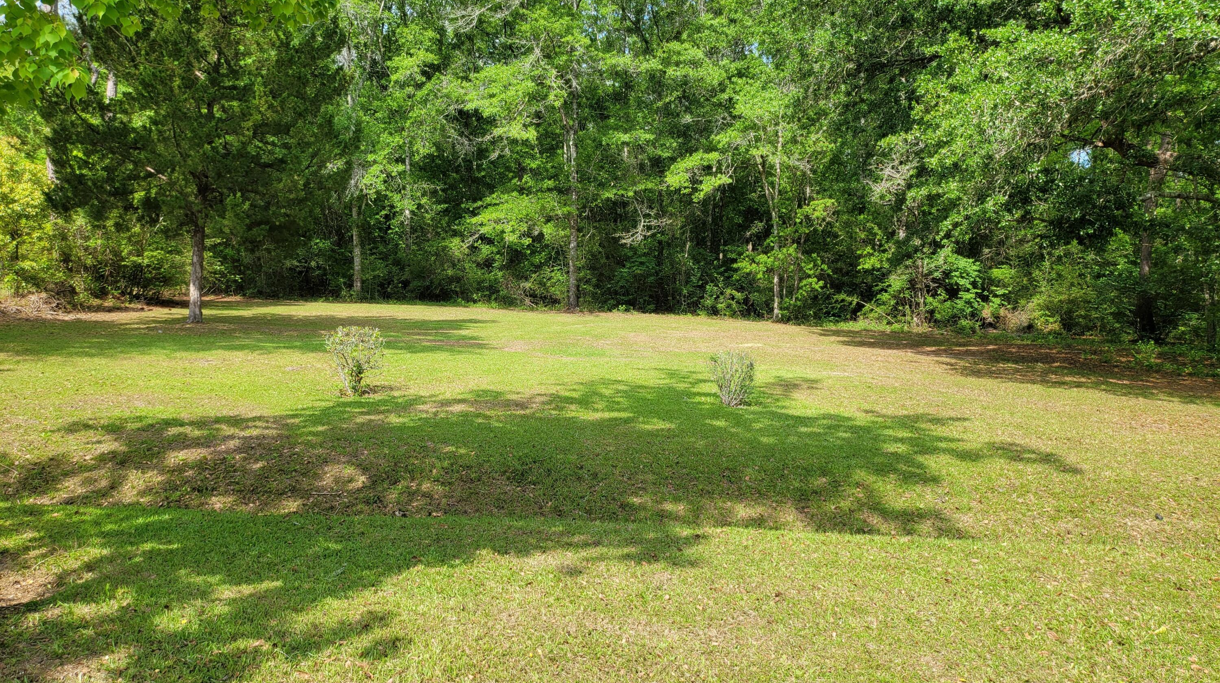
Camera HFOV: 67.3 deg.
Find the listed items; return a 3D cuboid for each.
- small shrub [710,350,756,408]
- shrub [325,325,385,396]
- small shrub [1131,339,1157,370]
[{"bbox_3d":[1.604,0.481,12.000,0.599,0.726,0.569,1,4,0],"label":"small shrub"},{"bbox_3d":[-3.506,0.262,12.600,0.839,0.928,0.797,1,4,0],"label":"shrub"},{"bbox_3d":[10.786,0.269,18.500,0.539,0.616,0.539,1,4,0],"label":"small shrub"}]

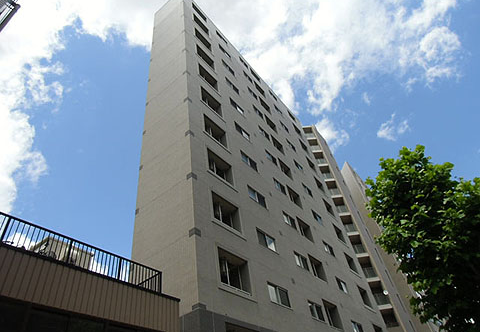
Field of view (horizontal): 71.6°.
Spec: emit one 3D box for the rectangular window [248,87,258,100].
[{"bbox_3d":[1.186,-6.910,31.946,0.180,0.863,1.367,-33,-48,22],"label":"rectangular window"}]

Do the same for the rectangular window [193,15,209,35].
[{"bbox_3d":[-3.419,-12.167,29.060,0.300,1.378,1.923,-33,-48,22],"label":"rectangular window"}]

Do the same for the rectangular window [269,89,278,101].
[{"bbox_3d":[3.934,-7.929,38.698,0.150,0.875,1.650,-33,-48,22],"label":"rectangular window"}]

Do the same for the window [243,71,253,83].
[{"bbox_3d":[0.774,-9.041,34.024,0.180,0.863,1.367,-33,-48,22],"label":"window"}]

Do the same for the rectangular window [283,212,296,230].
[{"bbox_3d":[3.214,3.584,21.712,0.180,0.863,1.367,-33,-48,22],"label":"rectangular window"}]

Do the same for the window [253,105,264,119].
[{"bbox_3d":[1.591,-4.816,29.904,0.180,0.863,1.367,-33,-48,22],"label":"window"}]

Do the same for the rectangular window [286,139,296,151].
[{"bbox_3d":[5.102,-1.858,32.850,0.150,0.847,1.650,-33,-48,22],"label":"rectangular window"}]

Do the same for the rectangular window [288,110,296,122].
[{"bbox_3d":[6.537,-6.341,42.544,0.250,1.571,1.324,-33,-48,22],"label":"rectangular window"}]

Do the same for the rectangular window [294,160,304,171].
[{"bbox_3d":[5.496,0.189,30.877,0.150,0.847,1.650,-33,-48,22],"label":"rectangular window"}]

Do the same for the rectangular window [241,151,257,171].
[{"bbox_3d":[0.547,-0.282,21.421,0.180,0.846,1.581,-33,-48,22],"label":"rectangular window"}]

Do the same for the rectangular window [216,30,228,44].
[{"bbox_3d":[-1.882,-12.853,33.680,0.180,0.846,1.581,-33,-48,22],"label":"rectangular window"}]

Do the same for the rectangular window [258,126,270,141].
[{"bbox_3d":[2.008,-2.565,27.249,0.150,0.804,1.530,-33,-48,22],"label":"rectangular window"}]

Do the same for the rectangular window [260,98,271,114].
[{"bbox_3d":[2.450,-6.008,33.438,0.250,1.451,1.553,-33,-48,22],"label":"rectangular window"}]

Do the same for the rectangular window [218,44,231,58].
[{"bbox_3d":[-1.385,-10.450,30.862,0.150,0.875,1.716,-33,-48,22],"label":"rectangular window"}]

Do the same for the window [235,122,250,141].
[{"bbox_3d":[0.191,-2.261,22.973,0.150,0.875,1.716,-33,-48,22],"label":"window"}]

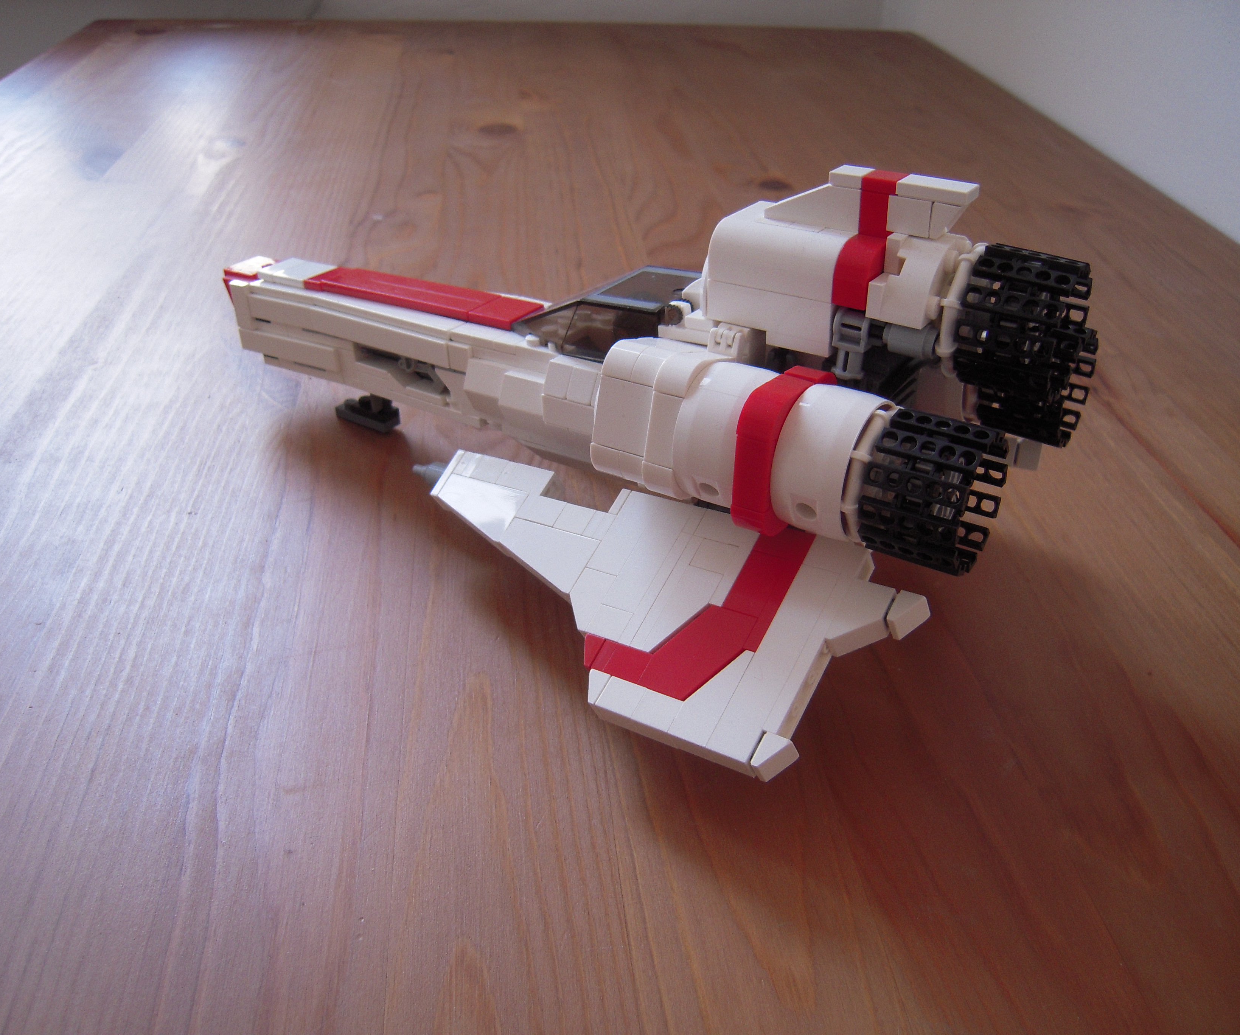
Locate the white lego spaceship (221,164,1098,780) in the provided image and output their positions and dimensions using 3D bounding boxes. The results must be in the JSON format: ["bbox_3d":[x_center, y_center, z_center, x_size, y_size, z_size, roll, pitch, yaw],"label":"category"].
[{"bbox_3d":[-0.019,-0.053,0.318,0.278,0.115,0.168,19,37,30],"label":"white lego spaceship"}]

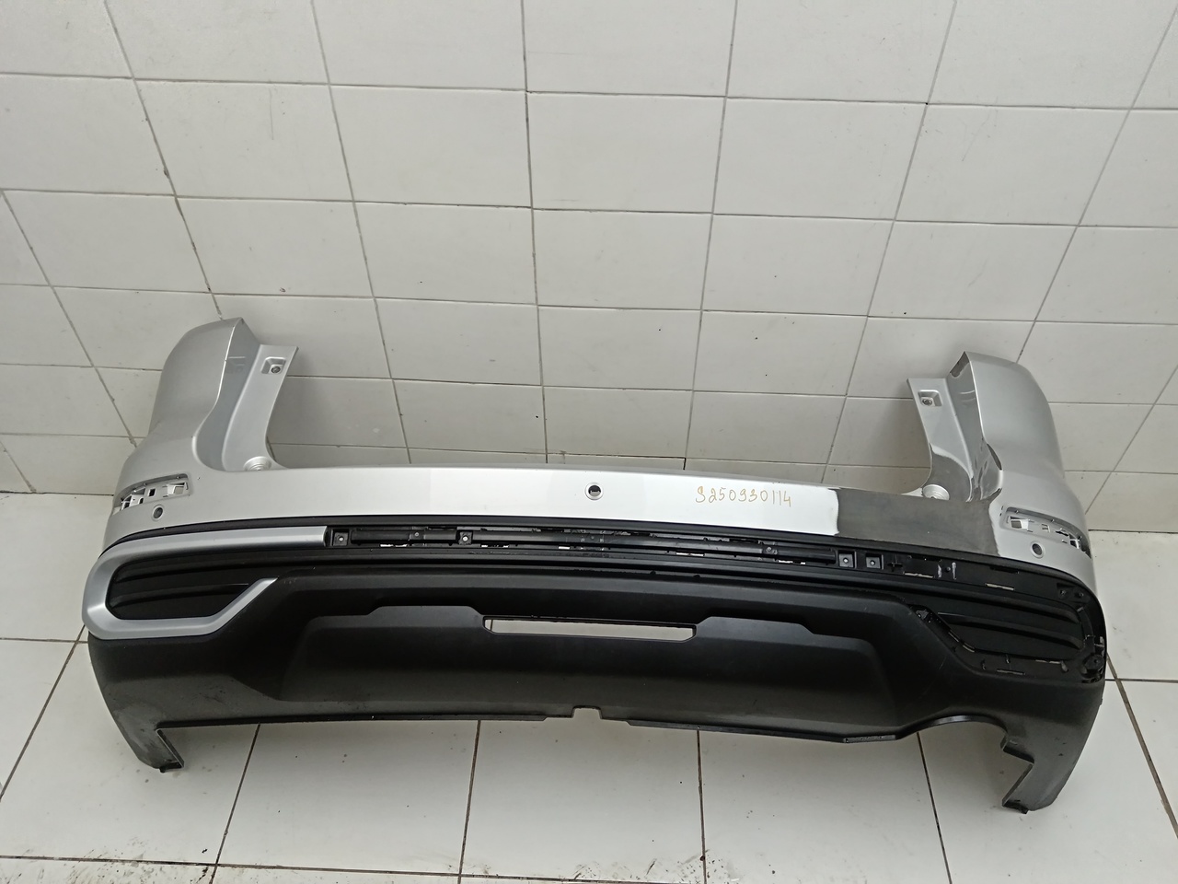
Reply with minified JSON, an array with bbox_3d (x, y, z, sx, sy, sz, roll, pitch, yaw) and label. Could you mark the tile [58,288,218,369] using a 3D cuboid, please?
[{"bbox_3d":[-0.850,-0.216,1.788,0.300,0.200,0.008,2,47,2],"label":"tile"}]

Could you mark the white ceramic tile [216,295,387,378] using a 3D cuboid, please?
[{"bbox_3d":[-0.548,-0.203,1.777,0.300,0.200,0.009,2,47,1],"label":"white ceramic tile"}]

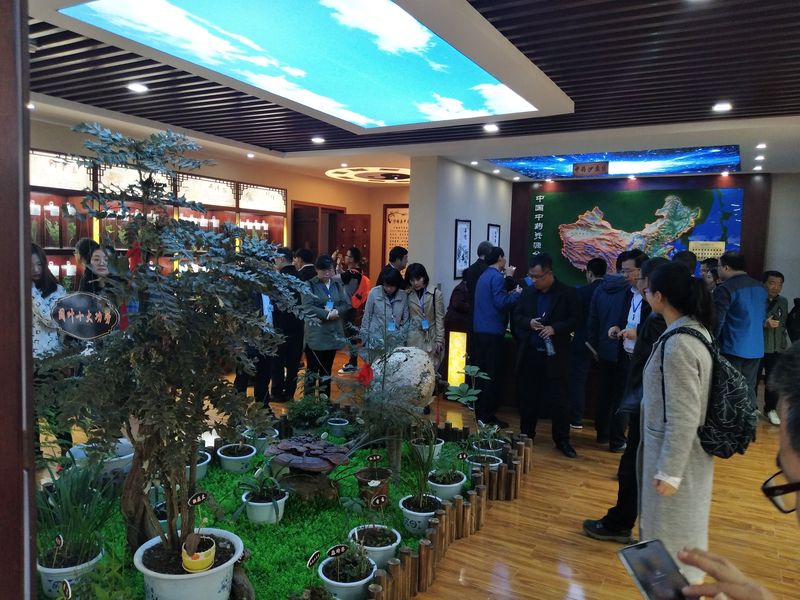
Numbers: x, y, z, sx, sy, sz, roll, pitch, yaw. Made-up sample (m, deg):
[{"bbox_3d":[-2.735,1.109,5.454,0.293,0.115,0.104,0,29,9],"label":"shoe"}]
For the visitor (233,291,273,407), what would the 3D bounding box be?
[{"bbox_3d":[-1.489,0.258,6.150,0.360,1.680,0.470,6,6,41],"label":"visitor"}]

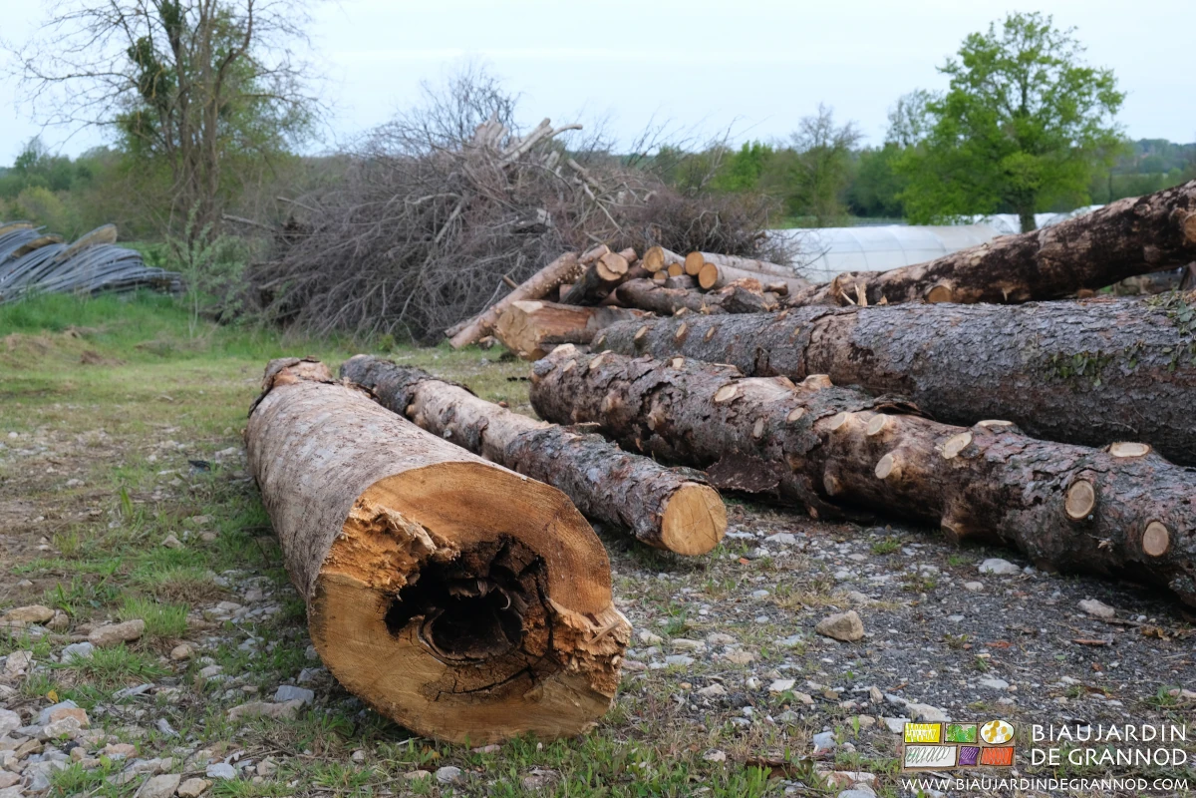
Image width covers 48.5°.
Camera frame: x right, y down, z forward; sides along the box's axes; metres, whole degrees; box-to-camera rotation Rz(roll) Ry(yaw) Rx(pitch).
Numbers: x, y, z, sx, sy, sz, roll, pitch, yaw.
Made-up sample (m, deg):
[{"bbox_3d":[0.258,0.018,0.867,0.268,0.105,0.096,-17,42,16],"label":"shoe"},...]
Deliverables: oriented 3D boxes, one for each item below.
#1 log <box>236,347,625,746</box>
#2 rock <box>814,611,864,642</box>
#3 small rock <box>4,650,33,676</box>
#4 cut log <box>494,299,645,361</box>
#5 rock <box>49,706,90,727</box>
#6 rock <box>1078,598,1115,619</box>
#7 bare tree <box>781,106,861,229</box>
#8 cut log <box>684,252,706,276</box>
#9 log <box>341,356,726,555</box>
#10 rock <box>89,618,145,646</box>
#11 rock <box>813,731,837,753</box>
[{"bbox_3d":[-0.871,0.293,4.805,0.750,0.730,3.300,-3,9,-20],"label":"log"},{"bbox_3d":[0.772,0.720,4.217,0.158,0.076,0.118,2,9,11],"label":"rock"},{"bbox_3d":[-1.710,0.772,3.914,0.082,0.066,0.058,-4,10,-24],"label":"small rock"},{"bbox_3d":[-0.035,-0.704,12.016,1.800,0.460,0.440,-7,12,-39],"label":"cut log"},{"bbox_3d":[-1.413,0.840,3.545,0.112,0.045,0.072,-4,10,-22],"label":"rock"},{"bbox_3d":[1.667,0.697,4.435,0.120,0.050,0.084,3,10,21],"label":"rock"},{"bbox_3d":[18.028,-19.431,110.000,7.439,10.267,7.200,1,9,9],"label":"bare tree"},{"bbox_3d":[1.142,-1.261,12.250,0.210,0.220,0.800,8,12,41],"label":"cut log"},{"bbox_3d":[-0.625,0.139,7.102,0.320,0.320,4.500,-4,10,-26],"label":"log"},{"bbox_3d":[-1.516,0.731,4.173,0.175,0.066,0.105,-3,10,-20],"label":"rock"},{"bbox_3d":[0.577,0.867,3.376,0.066,0.044,0.053,2,9,10],"label":"rock"}]

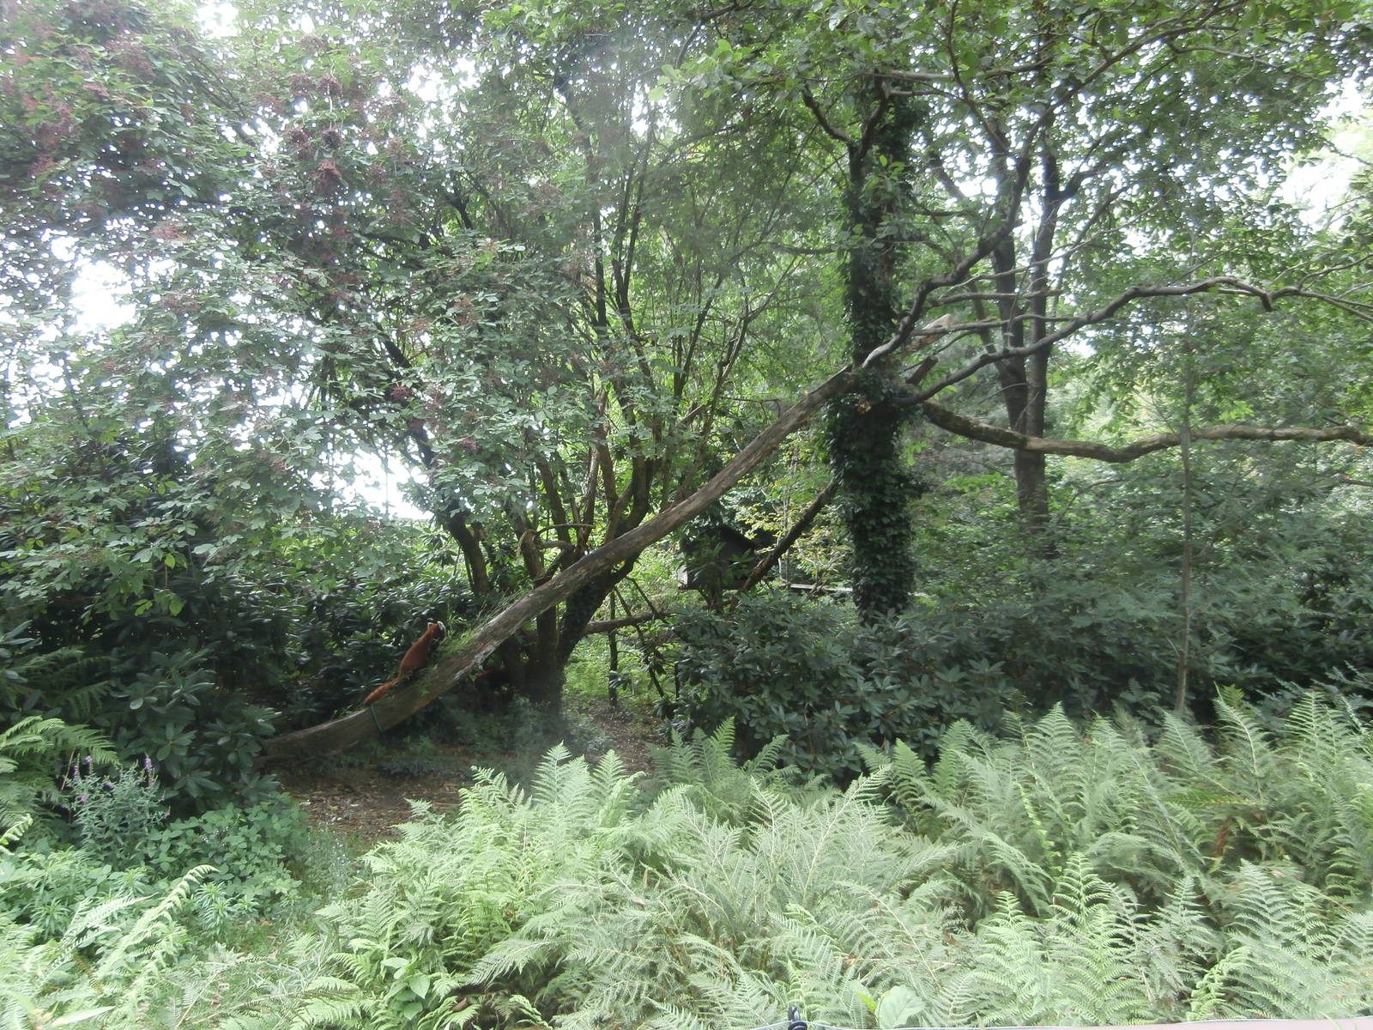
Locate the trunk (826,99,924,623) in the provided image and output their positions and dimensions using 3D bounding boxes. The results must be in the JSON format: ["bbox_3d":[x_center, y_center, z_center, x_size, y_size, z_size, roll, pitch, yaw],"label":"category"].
[{"bbox_3d":[1.780,-1.150,8.900,0.770,5.700,0.770,0,0,0],"label":"trunk"}]

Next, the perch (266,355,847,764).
[{"bbox_3d":[-0.813,0.423,8.224,5.936,0.557,0.340,-33,9,-14],"label":"perch"}]

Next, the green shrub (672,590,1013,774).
[{"bbox_3d":[1.240,1.290,7.900,2.650,1.420,1.700,0,0,0],"label":"green shrub"}]

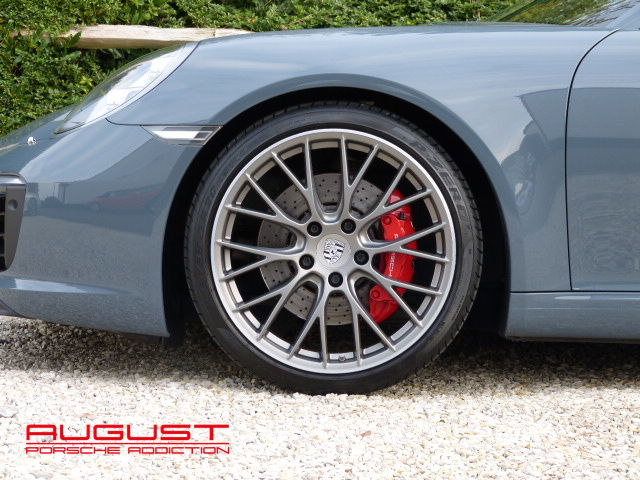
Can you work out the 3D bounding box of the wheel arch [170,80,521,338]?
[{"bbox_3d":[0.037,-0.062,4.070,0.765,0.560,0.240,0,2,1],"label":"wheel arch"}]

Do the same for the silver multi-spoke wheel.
[{"bbox_3d":[0.031,0.021,4.090,0.544,0.544,0.230,0,2,1],"label":"silver multi-spoke wheel"}]

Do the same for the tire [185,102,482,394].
[{"bbox_3d":[0.031,0.019,4.092,0.680,0.675,0.245,0,2,1],"label":"tire"}]

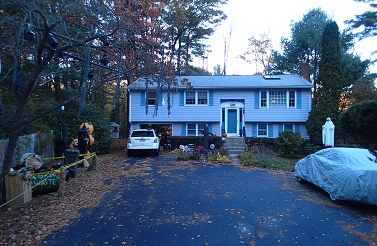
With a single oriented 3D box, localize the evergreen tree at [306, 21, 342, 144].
[{"bbox_3d":[9.864,-2.985,19.800,2.500,9.000,2.500,0,4,6],"label":"evergreen tree"}]

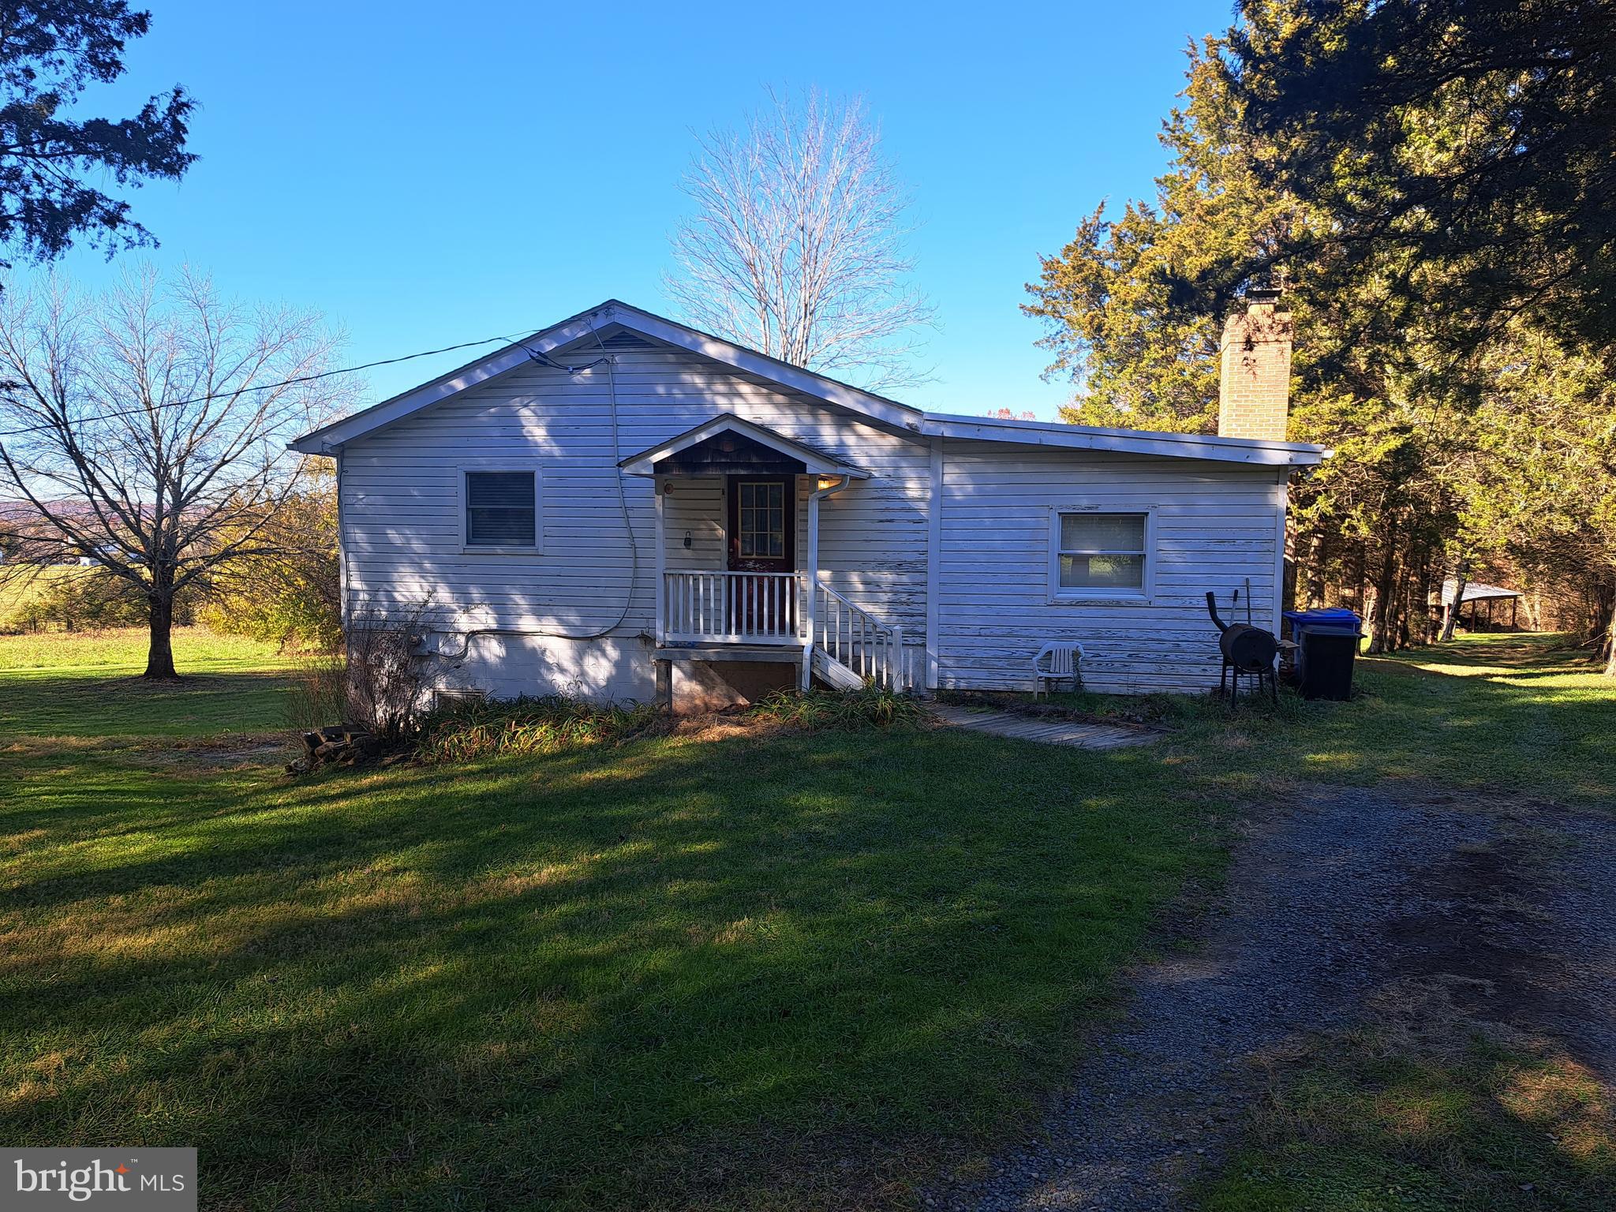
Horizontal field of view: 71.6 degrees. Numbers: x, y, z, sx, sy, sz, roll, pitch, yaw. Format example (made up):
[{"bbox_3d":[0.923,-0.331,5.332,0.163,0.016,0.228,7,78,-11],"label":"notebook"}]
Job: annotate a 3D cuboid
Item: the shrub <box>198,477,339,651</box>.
[{"bbox_3d":[-12.319,-0.923,26.000,3.600,4.000,3.400,1,4,12],"label":"shrub"}]

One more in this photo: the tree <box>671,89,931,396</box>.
[{"bbox_3d":[-0.212,-6.356,29.000,7.000,14.200,7.000,1,4,12],"label":"tree"}]

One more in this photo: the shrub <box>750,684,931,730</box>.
[{"bbox_3d":[0.355,1.079,11.900,1.800,0.420,0.900,1,4,12],"label":"shrub"}]

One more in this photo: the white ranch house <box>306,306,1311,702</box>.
[{"bbox_3d":[0.292,-1.630,17.538,13.100,5.500,10.400,1,4,12],"label":"white ranch house"}]

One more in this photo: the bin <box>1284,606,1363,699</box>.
[{"bbox_3d":[6.198,0.596,13.400,0.750,1.000,0.700,1,4,12],"label":"bin"}]

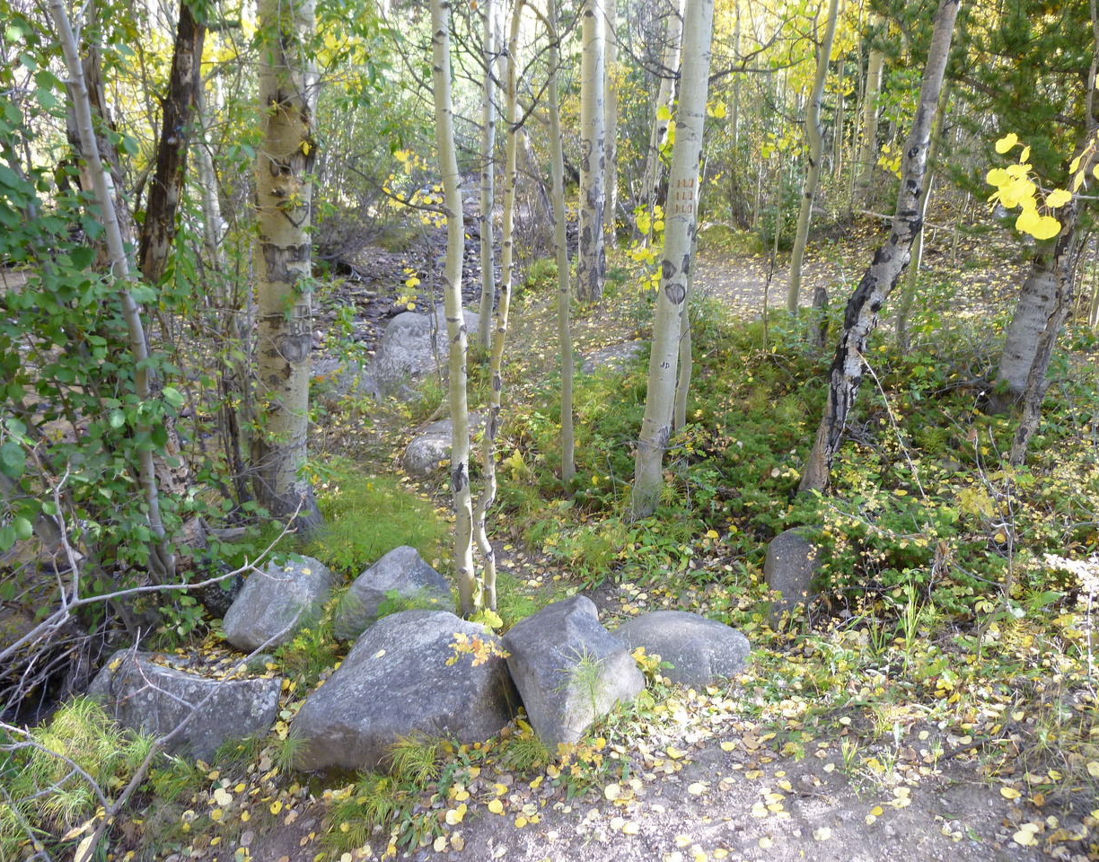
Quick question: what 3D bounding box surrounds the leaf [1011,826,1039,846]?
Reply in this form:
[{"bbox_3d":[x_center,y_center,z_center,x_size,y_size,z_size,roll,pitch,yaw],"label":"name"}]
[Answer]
[{"bbox_3d":[1.153,0.980,2.011,0.056,0.014,0.056,1,17,0],"label":"leaf"}]

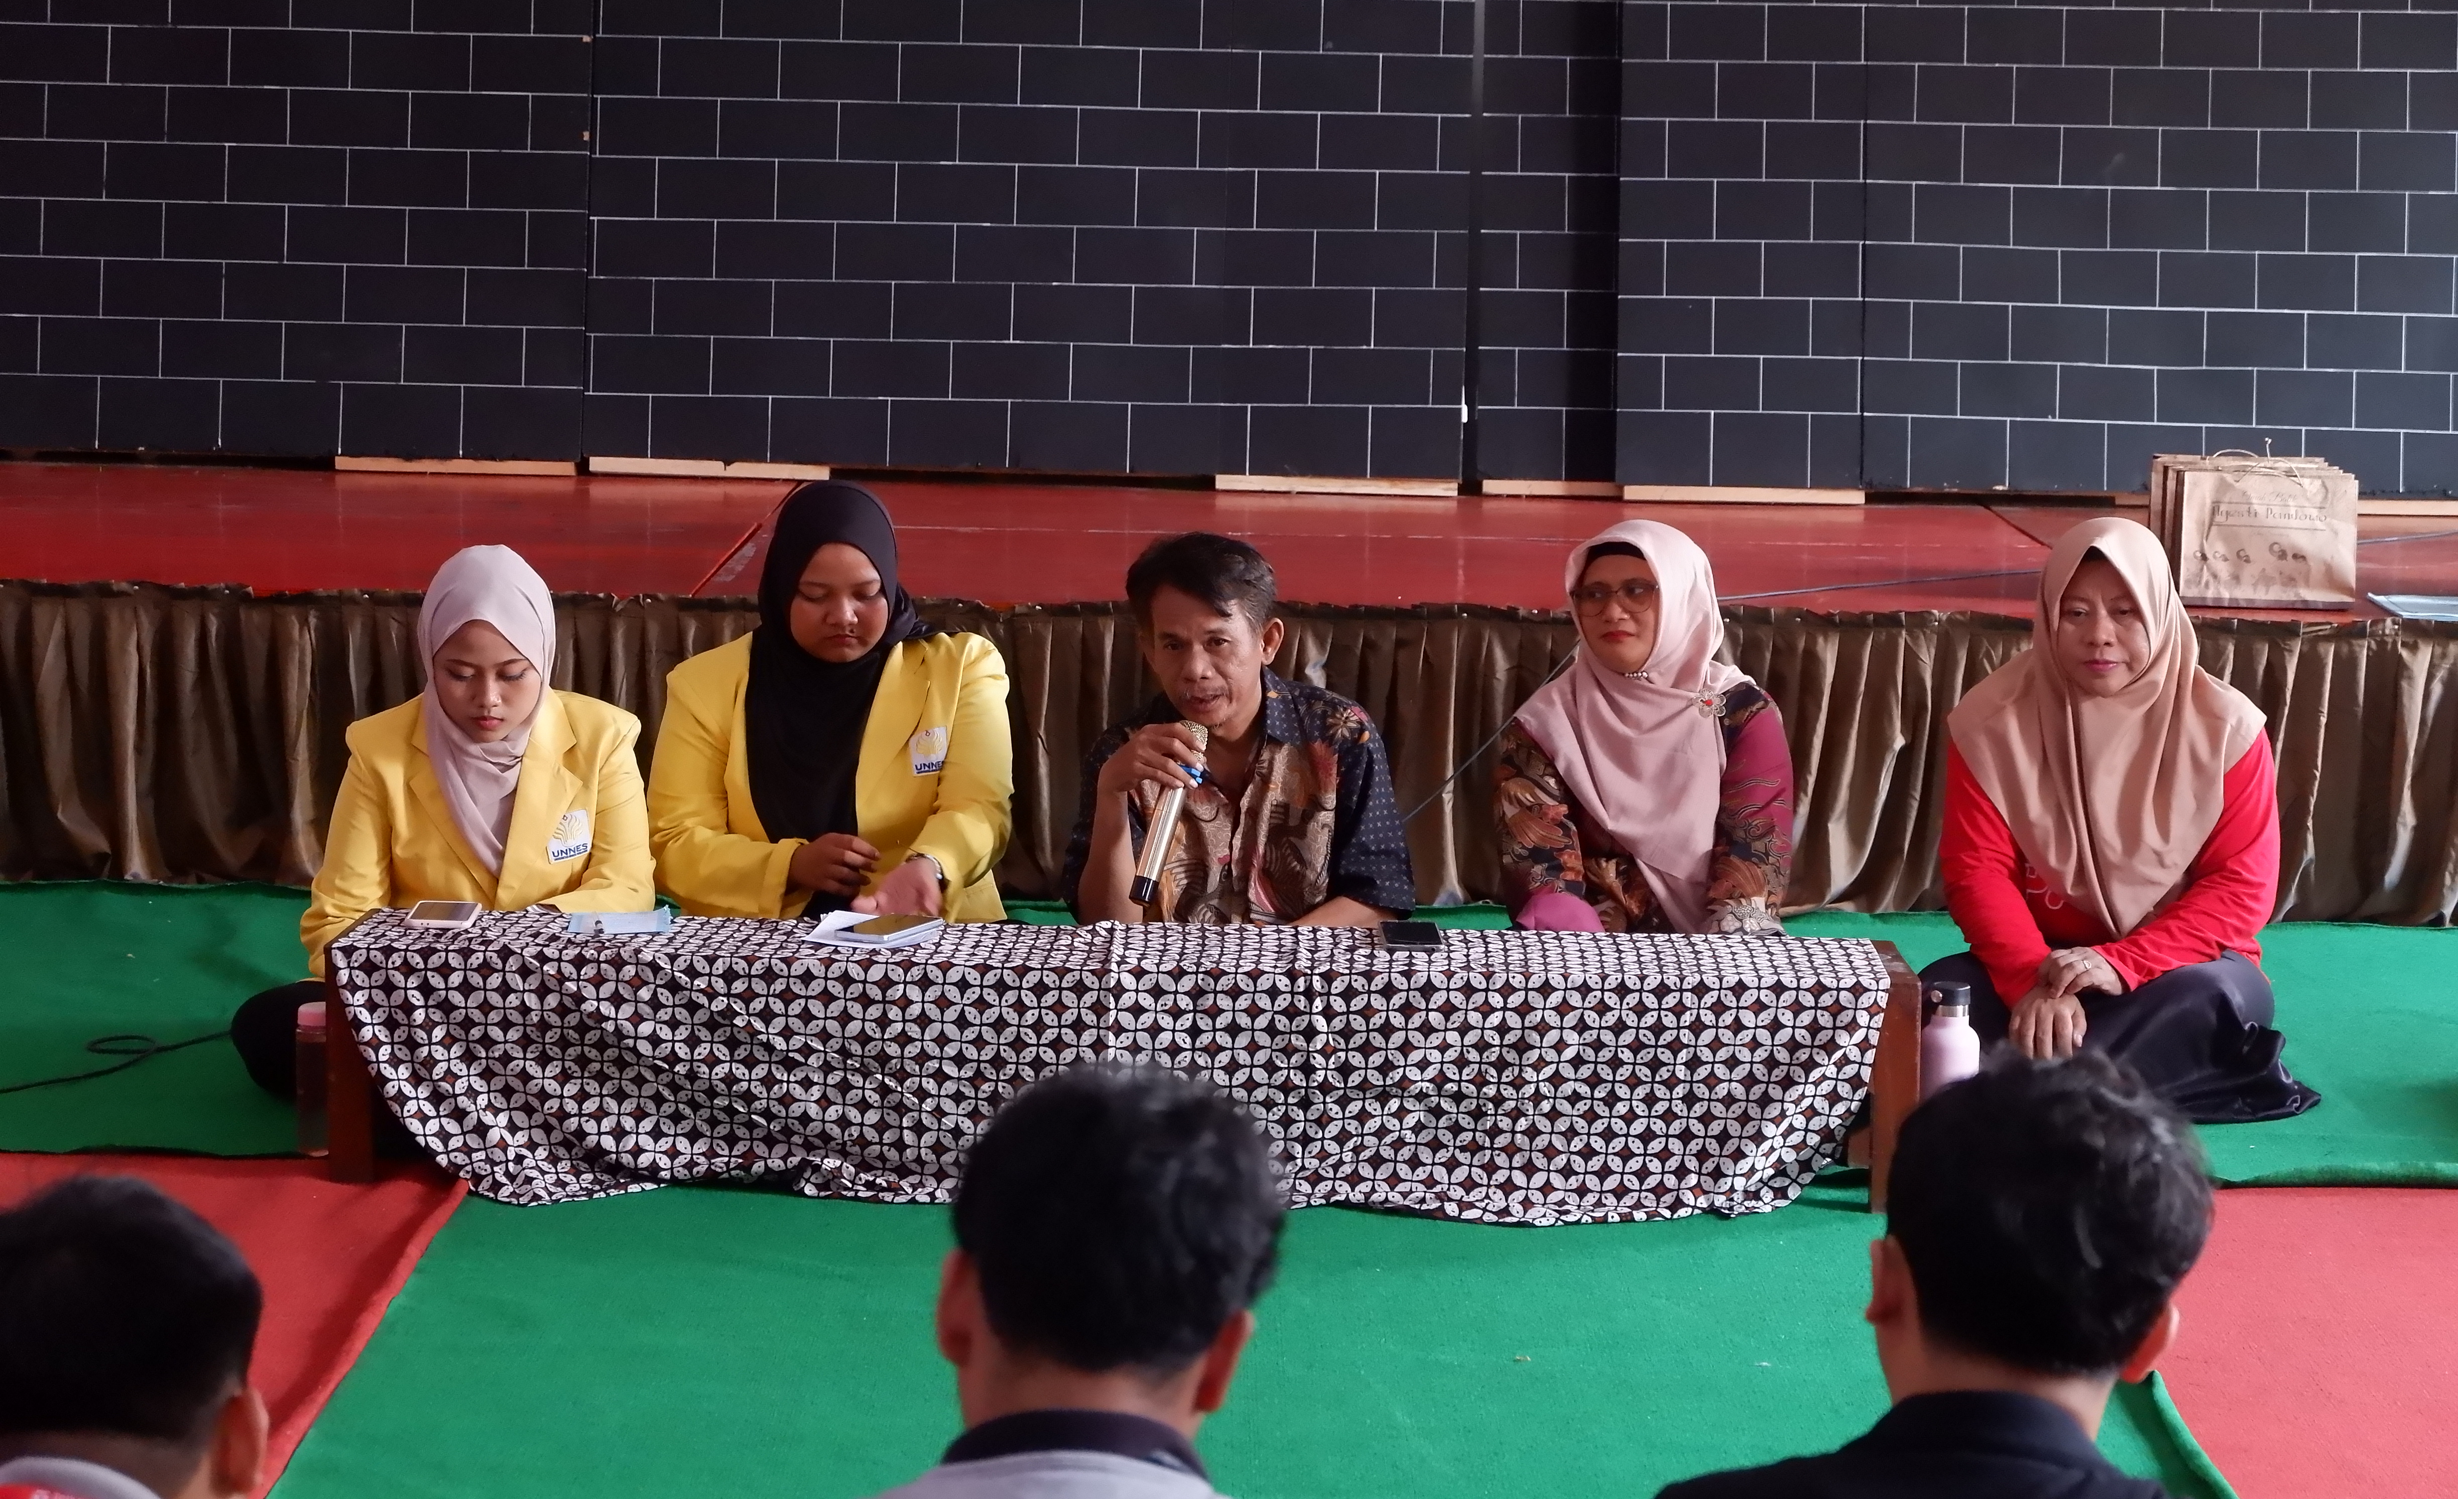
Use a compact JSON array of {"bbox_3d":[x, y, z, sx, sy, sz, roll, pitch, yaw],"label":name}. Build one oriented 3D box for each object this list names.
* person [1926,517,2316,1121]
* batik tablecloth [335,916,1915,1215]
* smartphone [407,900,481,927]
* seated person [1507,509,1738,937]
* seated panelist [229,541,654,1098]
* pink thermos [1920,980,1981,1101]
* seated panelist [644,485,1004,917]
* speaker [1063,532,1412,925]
[{"bbox_3d":[1.241,0.074,7.227,0.620,0.820,0.580,2,8,7],"label":"person"},{"bbox_3d":[-0.135,0.400,6.573,2.000,0.300,0.340,1,8,1],"label":"batik tablecloth"},{"bbox_3d":[-1.022,0.216,6.666,0.078,0.009,0.160,1,8,-2],"label":"smartphone"},{"bbox_3d":[0.570,0.097,7.005,0.580,0.810,0.600,2,8,10],"label":"seated person"},{"bbox_3d":[-1.045,0.094,7.014,0.640,0.765,0.600,1,8,-2],"label":"seated panelist"},{"bbox_3d":[0.925,0.435,6.597,0.076,0.262,0.076,1,8,1],"label":"pink thermos"},{"bbox_3d":[-0.544,0.061,7.018,0.620,0.840,0.600,1,8,1],"label":"seated panelist"},{"bbox_3d":[0.010,0.101,6.979,0.580,0.790,0.620,2,8,4],"label":"speaker"}]

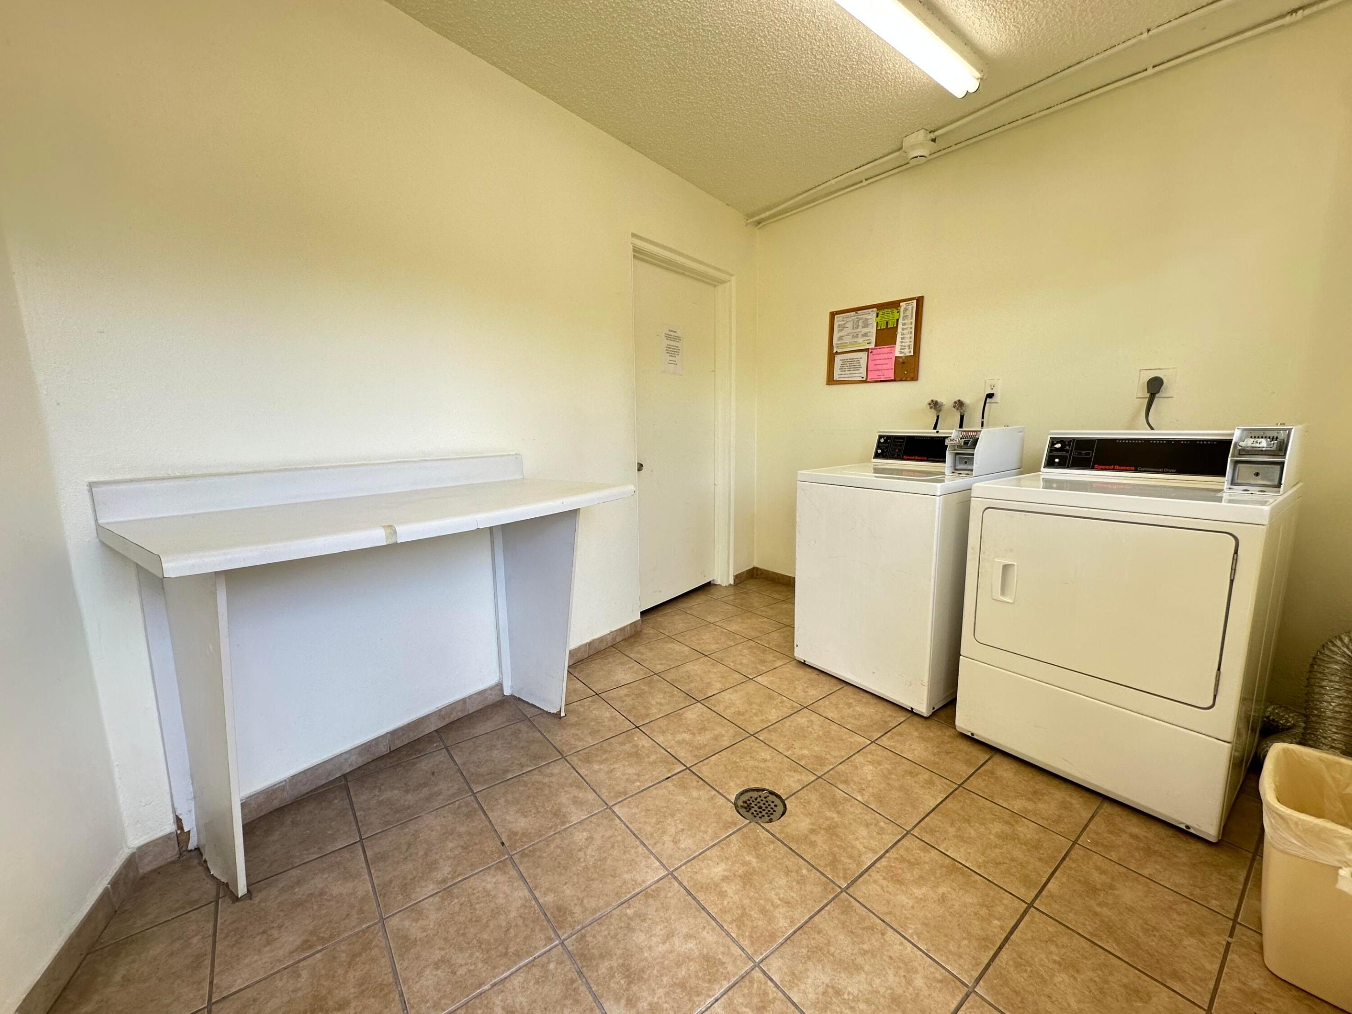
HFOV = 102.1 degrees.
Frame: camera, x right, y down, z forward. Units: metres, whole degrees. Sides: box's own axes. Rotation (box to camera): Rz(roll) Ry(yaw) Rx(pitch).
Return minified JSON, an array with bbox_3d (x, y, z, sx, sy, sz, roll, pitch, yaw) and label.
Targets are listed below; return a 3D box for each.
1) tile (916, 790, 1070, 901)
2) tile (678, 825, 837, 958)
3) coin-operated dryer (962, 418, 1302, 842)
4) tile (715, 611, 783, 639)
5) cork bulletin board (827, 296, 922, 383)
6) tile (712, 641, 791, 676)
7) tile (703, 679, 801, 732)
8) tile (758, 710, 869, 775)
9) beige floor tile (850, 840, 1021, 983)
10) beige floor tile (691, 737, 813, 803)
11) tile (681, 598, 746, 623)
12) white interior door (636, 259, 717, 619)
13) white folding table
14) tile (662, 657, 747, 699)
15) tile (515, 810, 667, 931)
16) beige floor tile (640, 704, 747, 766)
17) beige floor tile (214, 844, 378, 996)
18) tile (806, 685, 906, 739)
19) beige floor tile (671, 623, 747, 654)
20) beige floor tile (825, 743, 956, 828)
[{"bbox_3d":[0.879,0.924,1.525,0.302,0.010,0.302,-8,12,-37],"label":"tile"},{"bbox_3d":[0.201,0.950,1.383,0.300,0.010,0.300,-7,12,-37],"label":"tile"},{"bbox_3d":[1.490,0.289,1.845,0.685,1.090,0.685,-7,11,-37],"label":"coin-operated dryer"},{"bbox_3d":[0.421,0.674,3.099,0.302,0.010,0.302,-8,12,-37],"label":"tile"},{"bbox_3d":[1.105,-0.914,3.079,0.018,0.430,0.585,-7,11,-37],"label":"cork bulletin board"},{"bbox_3d":[0.367,0.745,2.673,0.302,0.010,0.302,-8,12,-37],"label":"tile"},{"bbox_3d":[0.307,0.804,2.217,0.298,0.010,0.298,-7,11,-37],"label":"tile"},{"bbox_3d":[0.497,0.849,1.991,0.300,0.010,0.300,-7,12,-37],"label":"tile"},{"bbox_3d":[0.626,0.949,1.322,0.298,0.010,0.298,-7,11,-37],"label":"beige floor tile"},{"bbox_3d":[0.253,0.874,1.796,0.298,0.010,0.298,-7,11,-37],"label":"beige floor tile"},{"bbox_3d":[0.233,0.629,3.312,0.300,0.010,0.300,-7,12,-37],"label":"tile"},{"bbox_3d":[-0.035,-0.410,3.393,0.042,2.010,0.910,6,12,37],"label":"white interior door"},{"bbox_3d":[-0.753,0.388,1.657,0.622,1.009,1.219,6,11,36],"label":"white folding table"},{"bbox_3d":[0.120,0.767,2.454,0.298,0.010,0.298,-7,11,-37],"label":"tile"},{"bbox_3d":[-0.227,0.937,1.429,0.298,0.010,0.298,-7,11,-37],"label":"tile"},{"bbox_3d":[0.069,0.850,2.061,0.302,0.010,0.302,-8,12,-37],"label":"beige floor tile"},{"bbox_3d":[-0.898,0.963,1.304,0.300,0.010,0.300,-7,12,-37],"label":"beige floor tile"},{"bbox_3d":[0.739,0.818,2.176,0.300,0.010,0.300,-7,12,-37],"label":"tile"},{"bbox_3d":[0.178,0.699,2.889,0.300,0.010,0.300,-7,12,-37],"label":"beige floor tile"},{"bbox_3d":[0.680,0.880,1.743,0.298,0.010,0.298,-7,11,-37],"label":"beige floor tile"}]

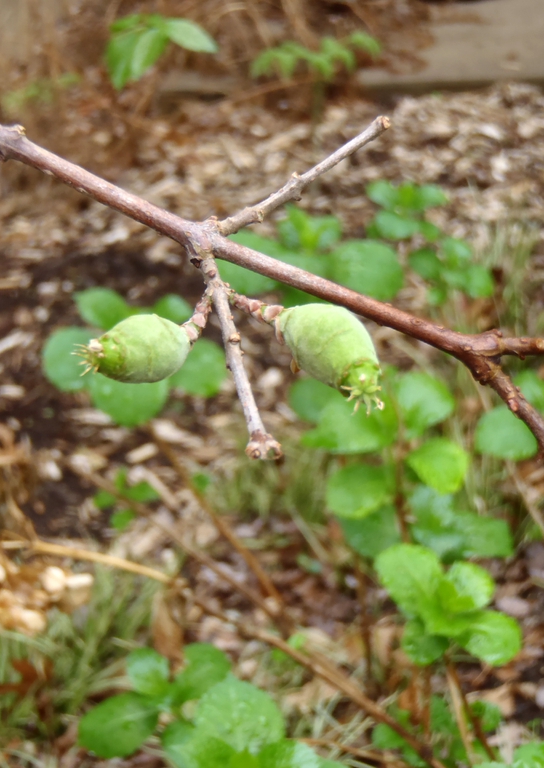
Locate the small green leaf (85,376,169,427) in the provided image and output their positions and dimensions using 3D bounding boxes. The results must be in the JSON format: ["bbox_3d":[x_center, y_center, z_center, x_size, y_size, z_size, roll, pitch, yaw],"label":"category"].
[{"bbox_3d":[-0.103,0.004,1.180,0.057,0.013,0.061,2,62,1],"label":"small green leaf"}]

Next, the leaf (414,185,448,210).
[{"bbox_3d":[0.131,-0.155,1.380,0.032,0.007,0.031,0,50,0],"label":"leaf"}]

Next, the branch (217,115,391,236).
[{"bbox_3d":[0.007,-0.052,0.417,0.052,0.007,0.007,-32,6,17],"label":"branch"}]

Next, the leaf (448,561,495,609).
[{"bbox_3d":[0.125,0.126,1.040,0.031,0.007,0.026,-36,73,-28],"label":"leaf"}]

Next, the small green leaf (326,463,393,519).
[{"bbox_3d":[0.060,0.073,1.140,0.045,0.018,0.037,0,38,0],"label":"small green leaf"}]

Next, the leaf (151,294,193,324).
[{"bbox_3d":[-0.073,-0.053,1.210,0.030,0.008,0.038,20,48,19],"label":"leaf"}]

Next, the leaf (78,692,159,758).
[{"bbox_3d":[-0.091,0.206,1.000,0.053,0.012,0.040,-24,56,-18],"label":"leaf"}]

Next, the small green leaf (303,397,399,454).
[{"bbox_3d":[0.053,0.027,1.130,0.070,0.015,0.047,-24,56,-18],"label":"small green leaf"}]

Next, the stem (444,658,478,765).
[{"bbox_3d":[0.123,0.217,1.085,0.007,0.093,0.007,-14,33,4],"label":"stem"}]

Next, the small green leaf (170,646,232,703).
[{"bbox_3d":[-0.042,0.175,1.000,0.033,0.010,0.046,25,50,23],"label":"small green leaf"}]

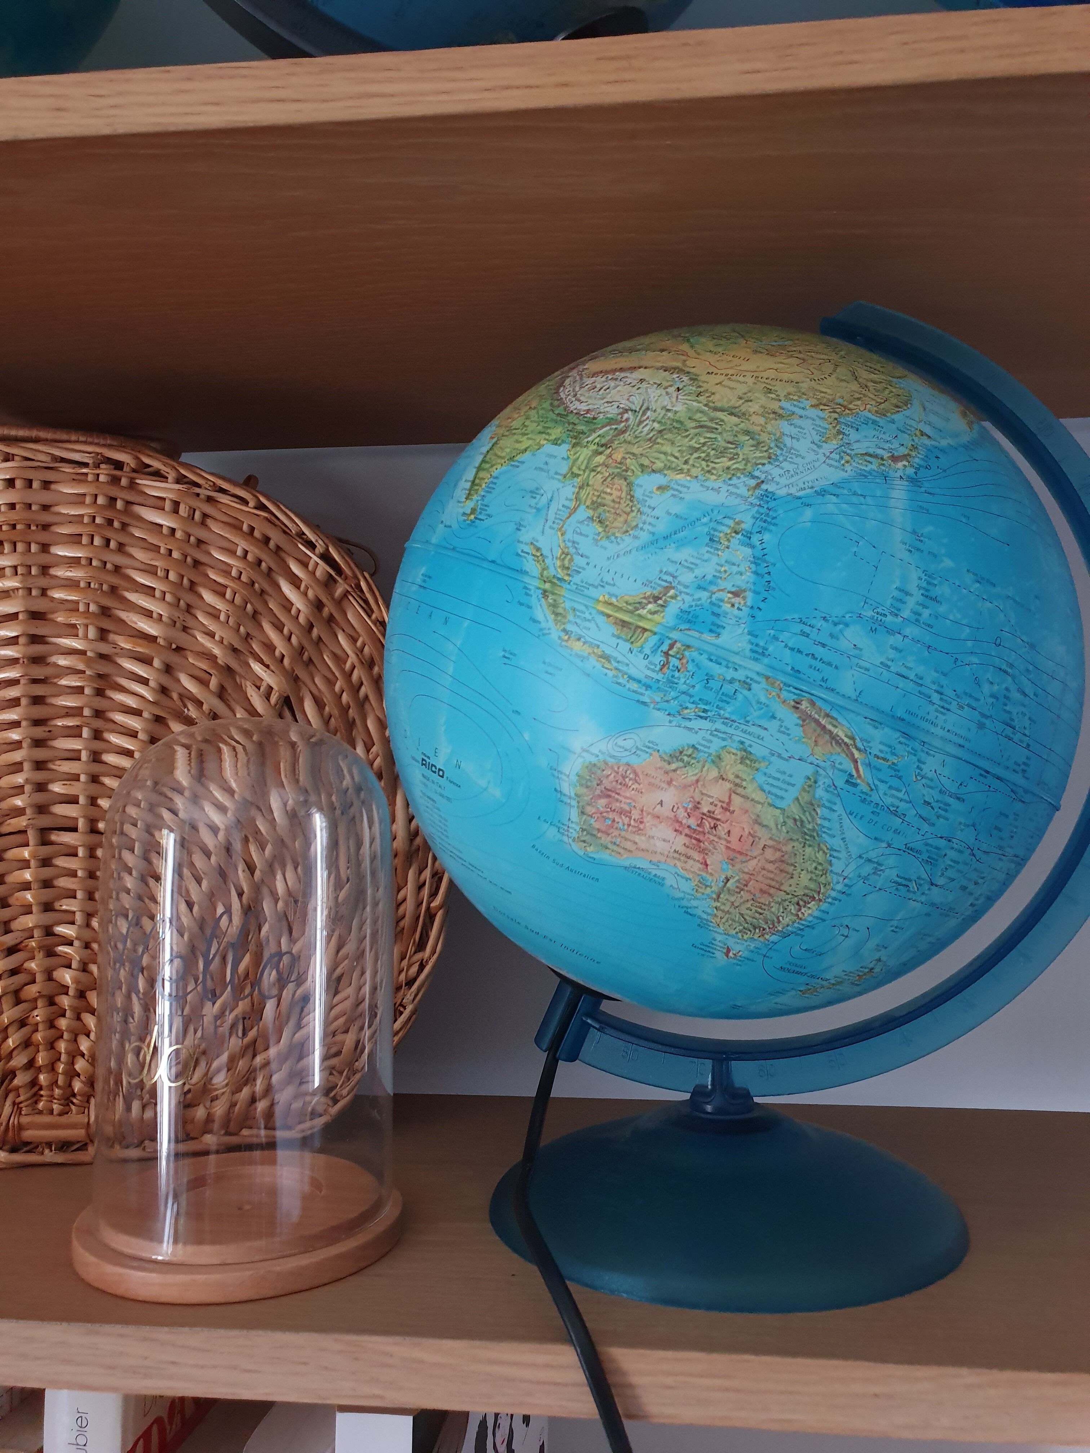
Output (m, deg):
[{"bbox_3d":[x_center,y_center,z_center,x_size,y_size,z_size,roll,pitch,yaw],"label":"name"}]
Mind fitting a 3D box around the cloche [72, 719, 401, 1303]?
[{"bbox_3d":[-0.124,0.103,0.461,0.129,0.214,0.129,0,-6,6],"label":"cloche"}]

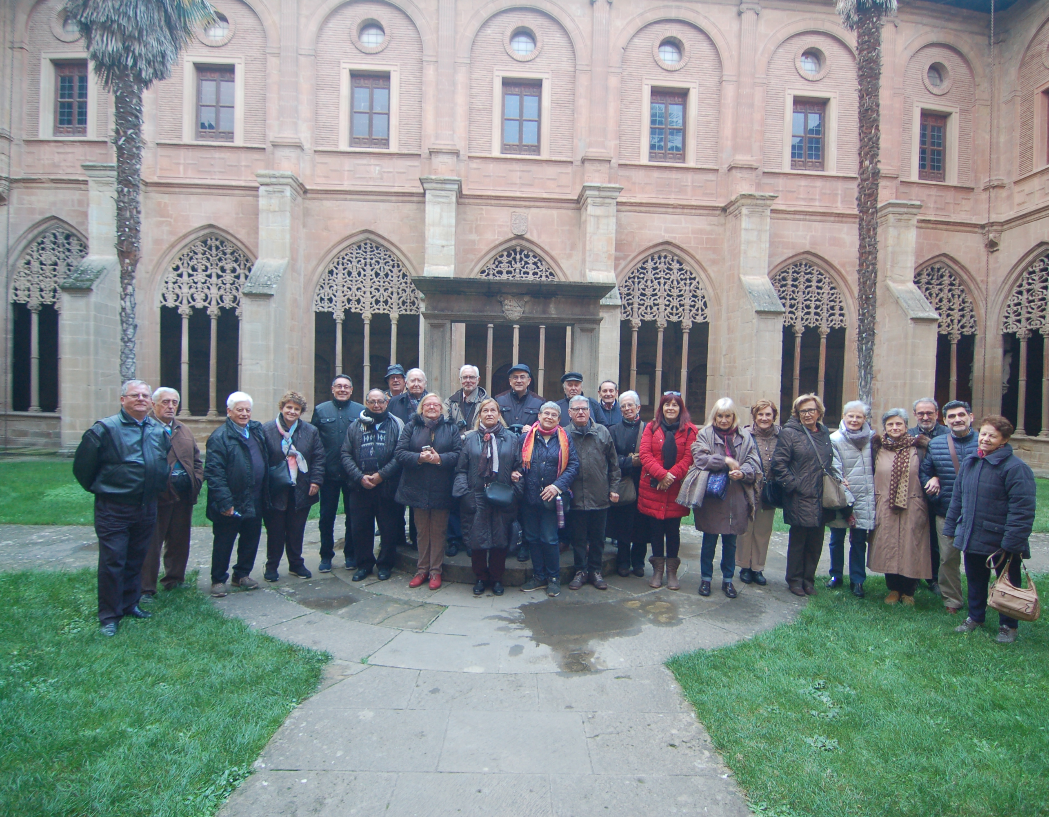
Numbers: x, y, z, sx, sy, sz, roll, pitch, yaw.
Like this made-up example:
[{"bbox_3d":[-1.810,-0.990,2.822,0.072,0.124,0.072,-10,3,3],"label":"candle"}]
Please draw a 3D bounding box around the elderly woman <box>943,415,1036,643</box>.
[{"bbox_3d":[3.282,0.829,3.850,0.430,1.549,0.530,1,1,-33],"label":"elderly woman"}]

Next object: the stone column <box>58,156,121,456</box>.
[{"bbox_3d":[-9.882,-2.260,12.842,0.950,6.750,1.900,1,2,-4],"label":"stone column"}]

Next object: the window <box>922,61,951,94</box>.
[{"bbox_3d":[13.210,-10.593,17.450,1.050,1.080,0.300,1,0,-4],"label":"window"}]

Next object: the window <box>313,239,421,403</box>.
[{"bbox_3d":[-3.929,-1.964,13.614,2.657,4.538,0.400,1,1,-4],"label":"window"}]

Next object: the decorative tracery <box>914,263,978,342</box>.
[{"bbox_3d":[11.276,-2.919,14.749,2.100,2.248,0.350,1,1,-4],"label":"decorative tracery"}]

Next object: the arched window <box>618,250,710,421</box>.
[{"bbox_3d":[4.286,-2.232,16.800,2.880,5.300,0.400,1,0,-4],"label":"arched window"}]

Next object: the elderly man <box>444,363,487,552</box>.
[{"bbox_3d":[-0.529,0.455,5.050,0.540,1.728,0.400,1,0,-5],"label":"elderly man"}]

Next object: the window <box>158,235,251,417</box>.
[{"bbox_3d":[-8.009,-2.098,13.998,2.600,4.660,0.400,1,2,-4],"label":"window"}]

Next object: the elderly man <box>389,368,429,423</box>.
[{"bbox_3d":[-1.029,0.463,5.061,0.520,1.680,0.340,1,2,-18],"label":"elderly man"}]

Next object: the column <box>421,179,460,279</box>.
[{"bbox_3d":[-2.410,-2.500,15.170,1.050,7.800,1.950,1,0,-4],"label":"column"}]

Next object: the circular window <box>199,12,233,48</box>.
[{"bbox_3d":[-7.850,-9.680,13.876,0.900,0.900,0.250,1,2,-4],"label":"circular window"}]

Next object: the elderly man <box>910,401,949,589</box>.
[{"bbox_3d":[3.618,0.755,4.866,0.520,1.690,0.340,2,2,30],"label":"elderly man"}]

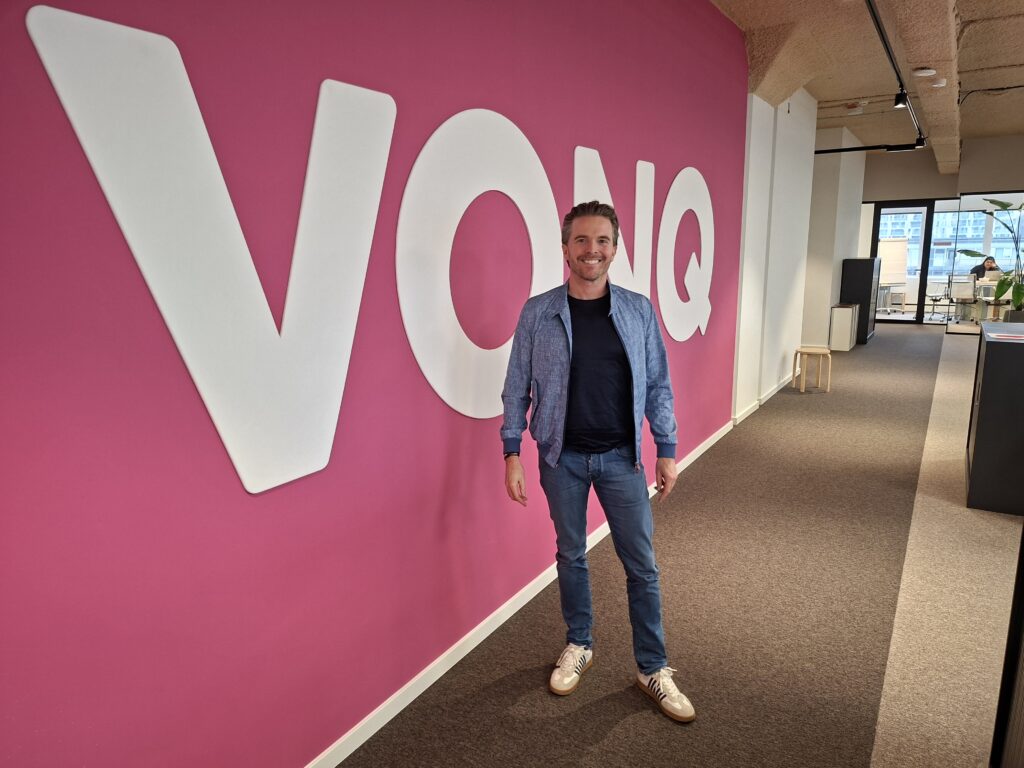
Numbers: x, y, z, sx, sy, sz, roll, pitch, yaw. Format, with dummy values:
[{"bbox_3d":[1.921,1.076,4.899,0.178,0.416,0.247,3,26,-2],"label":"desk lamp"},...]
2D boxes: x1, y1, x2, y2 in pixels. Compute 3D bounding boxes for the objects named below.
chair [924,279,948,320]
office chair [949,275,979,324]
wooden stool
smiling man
[{"bbox_3d":[8.824,-1.779,14.129,0.580,0.900,0.580,6,13,32],"label":"chair"},{"bbox_3d":[9.069,-1.696,13.601,0.600,0.930,0.580,6,13,32],"label":"office chair"},{"bbox_3d":[3.381,-0.154,7.665,0.370,0.450,0.370,0,11,6],"label":"wooden stool"},{"bbox_3d":[0.319,0.271,2.435,0.660,1.780,0.400,0,11,6],"label":"smiling man"}]

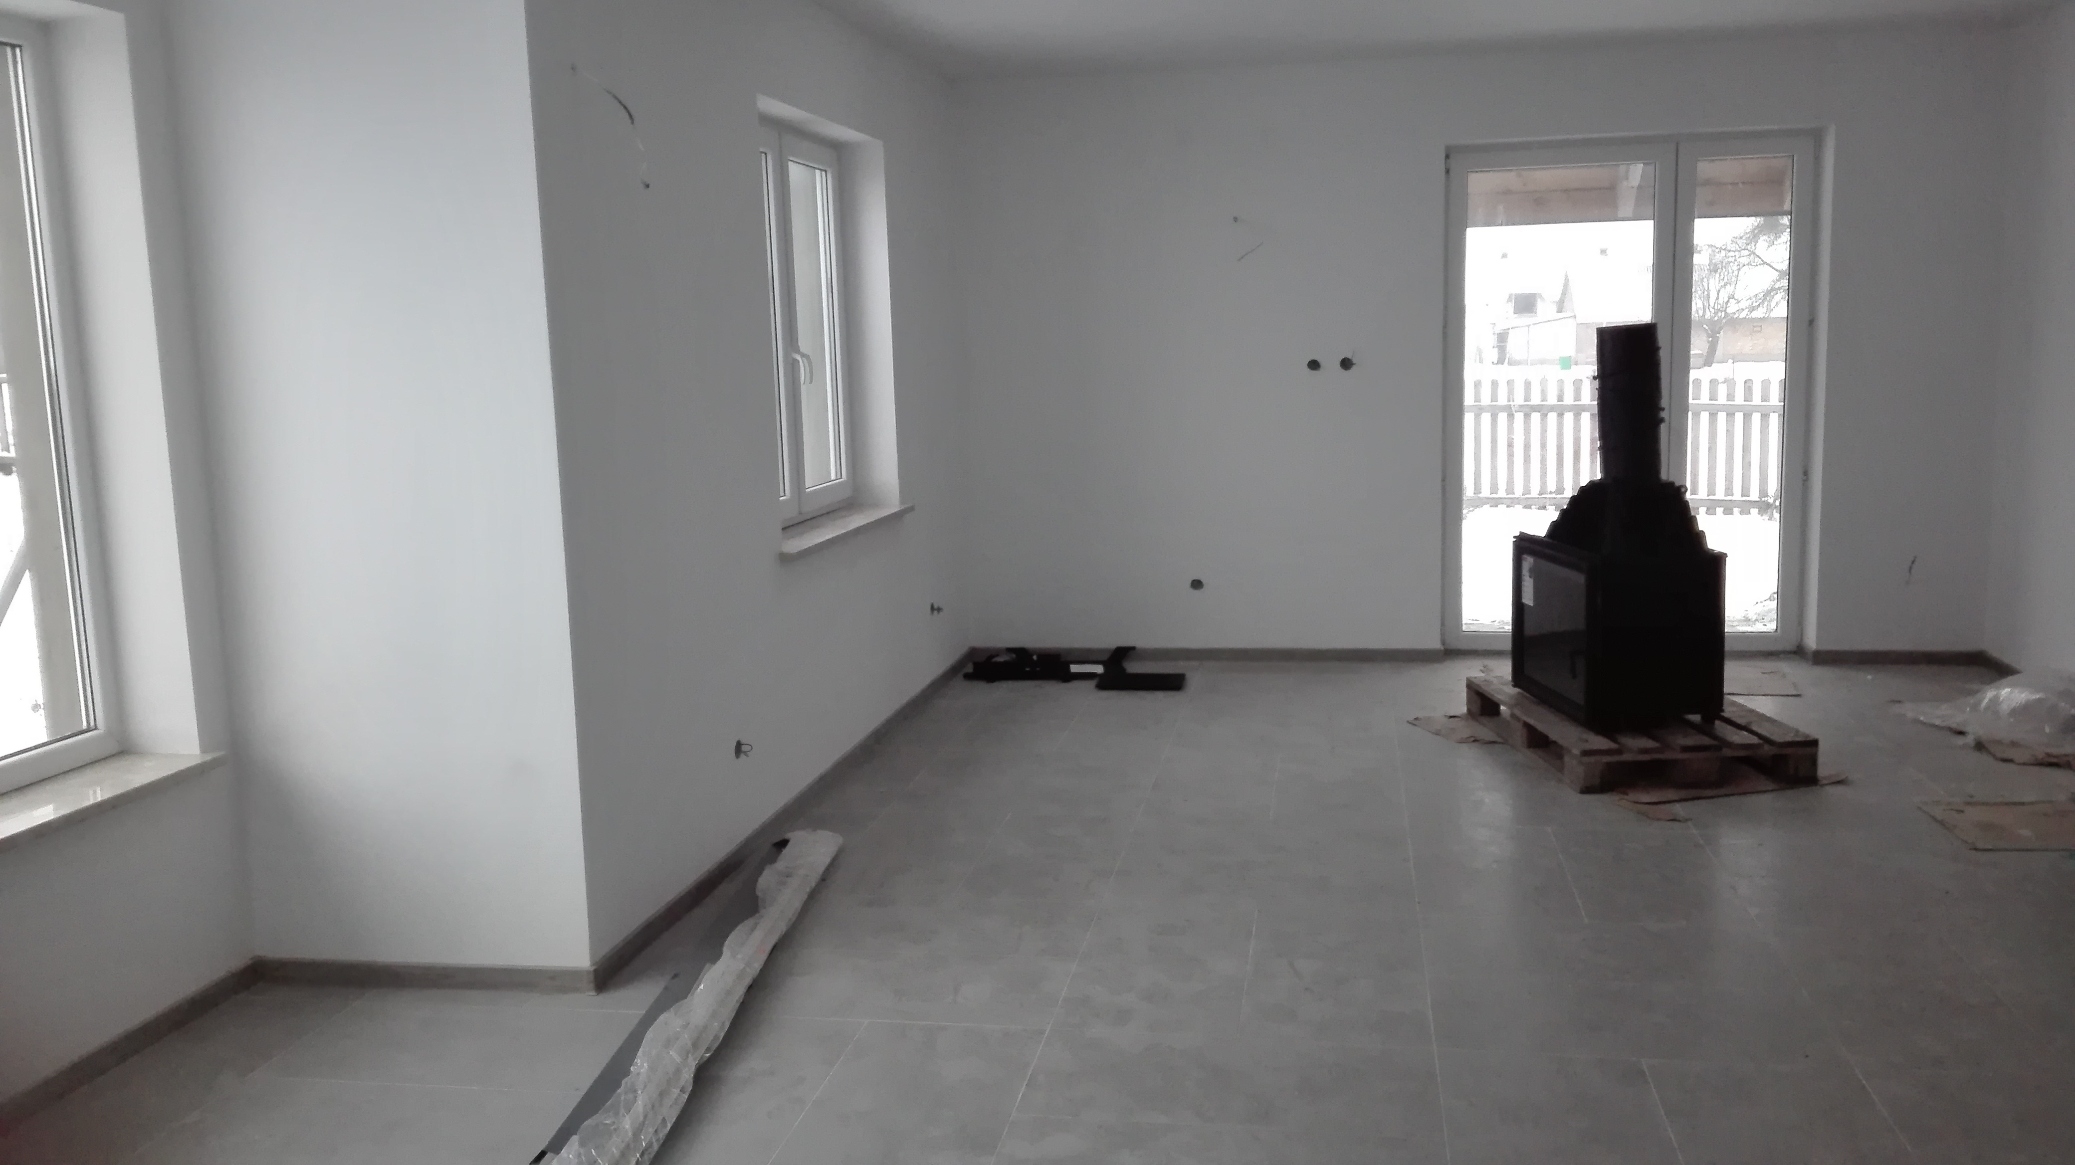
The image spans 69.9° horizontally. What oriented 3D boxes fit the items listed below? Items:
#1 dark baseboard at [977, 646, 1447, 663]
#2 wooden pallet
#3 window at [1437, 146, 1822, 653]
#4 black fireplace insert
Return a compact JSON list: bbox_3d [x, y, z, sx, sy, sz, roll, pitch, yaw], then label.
[{"bbox_3d":[0.834,0.362,7.373,2.320,0.077,0.020,0,9,10],"label":"dark baseboard"},{"bbox_3d":[2.253,0.549,5.705,0.810,0.146,1.140,-2,9,-3],"label":"wooden pallet"},{"bbox_3d":[2.796,-0.862,7.114,1.649,2.422,0.090,0,9,10],"label":"window"},{"bbox_3d":[2.181,-0.239,5.621,0.455,1.440,0.720,-3,9,-5],"label":"black fireplace insert"}]

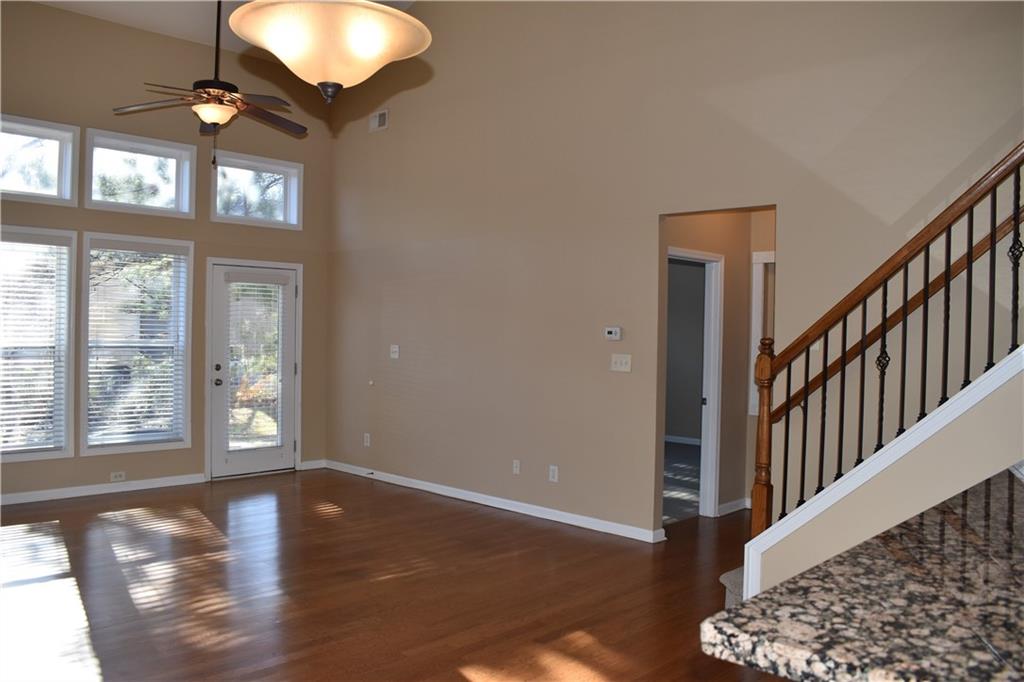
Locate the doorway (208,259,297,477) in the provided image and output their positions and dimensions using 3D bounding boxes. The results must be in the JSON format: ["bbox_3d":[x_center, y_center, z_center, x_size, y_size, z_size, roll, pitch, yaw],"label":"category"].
[{"bbox_3d":[-2.575,0.274,7.677,0.110,2.136,1.025,1,1,43],"label":"doorway"}]

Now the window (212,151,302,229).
[{"bbox_3d":[-2.542,-1.492,7.663,0.110,0.705,0.988,1,1,43],"label":"window"}]

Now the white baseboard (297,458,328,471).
[{"bbox_3d":[-2.106,1.302,8.110,0.016,0.083,0.285,1,1,43],"label":"white baseboard"}]

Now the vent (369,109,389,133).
[{"bbox_3d":[-1.318,-2.167,7.566,0.324,0.184,0.020,1,1,43],"label":"vent"}]

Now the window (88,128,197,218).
[{"bbox_3d":[-3.305,-1.467,6.856,0.110,0.680,0.942,1,1,43],"label":"window"}]

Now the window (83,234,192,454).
[{"bbox_3d":[-3.321,0.030,6.840,0.055,1.771,0.835,1,1,43],"label":"window"}]

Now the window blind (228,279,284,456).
[{"bbox_3d":[-2.546,0.255,7.627,0.040,1.643,0.591,1,1,43],"label":"window blind"}]

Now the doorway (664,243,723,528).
[{"bbox_3d":[1.333,0.370,5.891,0.130,2.098,0.953,1,1,43],"label":"doorway"}]

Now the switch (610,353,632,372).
[{"bbox_3d":[0.791,0.165,5.567,0.177,0.130,0.008,1,1,43],"label":"switch"}]

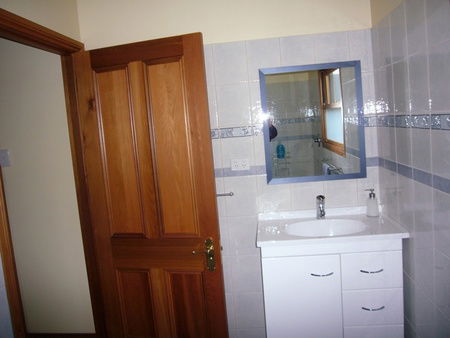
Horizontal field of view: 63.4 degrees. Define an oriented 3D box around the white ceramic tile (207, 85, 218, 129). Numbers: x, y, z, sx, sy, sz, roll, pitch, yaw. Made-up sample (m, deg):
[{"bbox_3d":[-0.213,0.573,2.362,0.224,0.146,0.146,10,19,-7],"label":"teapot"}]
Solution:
[{"bbox_3d":[-0.147,-0.372,2.250,0.201,0.250,0.010,-5,7,6],"label":"white ceramic tile"}]

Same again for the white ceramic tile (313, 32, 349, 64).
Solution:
[{"bbox_3d":[0.615,-0.663,2.087,0.200,0.245,0.010,-4,7,6],"label":"white ceramic tile"}]

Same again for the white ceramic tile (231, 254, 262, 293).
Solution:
[{"bbox_3d":[0.148,0.660,2.310,0.200,0.250,0.010,-4,7,6],"label":"white ceramic tile"}]

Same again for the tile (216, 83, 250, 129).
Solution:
[{"bbox_3d":[0.054,-0.388,2.229,0.201,0.250,0.010,-5,7,6],"label":"tile"}]

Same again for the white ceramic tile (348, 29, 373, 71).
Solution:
[{"bbox_3d":[0.788,-0.678,2.084,0.129,0.242,0.010,-4,7,6],"label":"white ceramic tile"}]

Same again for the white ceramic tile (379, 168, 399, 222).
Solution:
[{"bbox_3d":[0.905,0.126,2.043,0.010,0.252,0.285,-4,7,6],"label":"white ceramic tile"}]

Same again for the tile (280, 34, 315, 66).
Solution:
[{"bbox_3d":[0.422,-0.650,2.106,0.200,0.245,0.010,-4,7,6],"label":"tile"}]

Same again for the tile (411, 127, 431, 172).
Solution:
[{"bbox_3d":[0.849,-0.084,1.576,0.010,0.184,0.200,-5,7,6],"label":"tile"}]

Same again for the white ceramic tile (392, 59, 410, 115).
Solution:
[{"bbox_3d":[0.824,-0.380,1.695,0.010,0.250,0.200,-4,7,6],"label":"white ceramic tile"}]

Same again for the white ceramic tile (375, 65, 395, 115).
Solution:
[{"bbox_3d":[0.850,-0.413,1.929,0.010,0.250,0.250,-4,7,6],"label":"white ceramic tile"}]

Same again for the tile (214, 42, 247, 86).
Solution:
[{"bbox_3d":[0.031,-0.623,2.147,0.200,0.250,0.010,-4,7,6],"label":"tile"}]

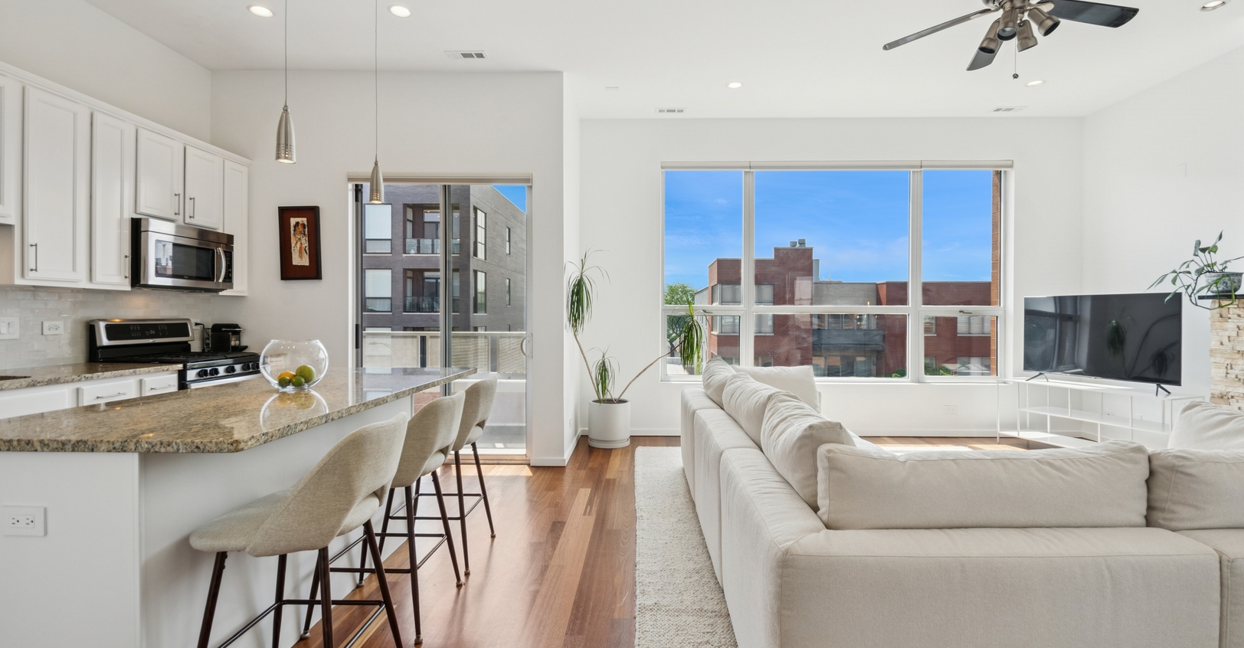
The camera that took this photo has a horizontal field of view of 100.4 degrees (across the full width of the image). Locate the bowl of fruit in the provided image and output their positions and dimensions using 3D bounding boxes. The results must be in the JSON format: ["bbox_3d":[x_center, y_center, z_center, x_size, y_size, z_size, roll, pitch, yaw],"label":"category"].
[{"bbox_3d":[-1.499,0.191,2.374,0.260,0.207,0.260,0,1,0],"label":"bowl of fruit"}]

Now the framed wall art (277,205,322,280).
[{"bbox_3d":[-2.685,-0.674,4.349,0.350,0.616,0.040,-1,1,2],"label":"framed wall art"}]

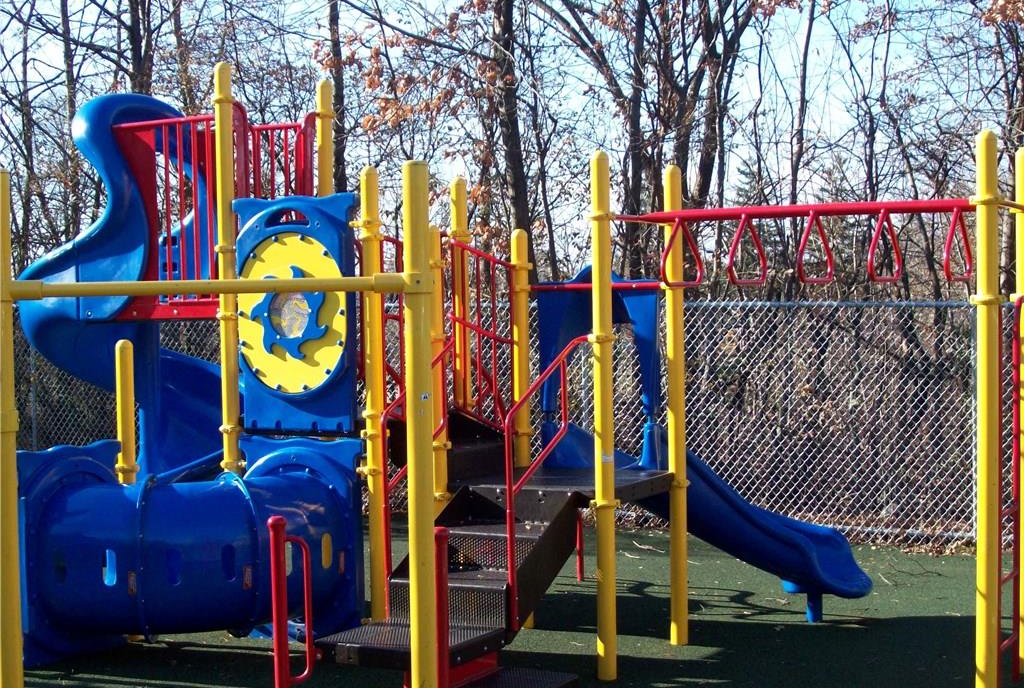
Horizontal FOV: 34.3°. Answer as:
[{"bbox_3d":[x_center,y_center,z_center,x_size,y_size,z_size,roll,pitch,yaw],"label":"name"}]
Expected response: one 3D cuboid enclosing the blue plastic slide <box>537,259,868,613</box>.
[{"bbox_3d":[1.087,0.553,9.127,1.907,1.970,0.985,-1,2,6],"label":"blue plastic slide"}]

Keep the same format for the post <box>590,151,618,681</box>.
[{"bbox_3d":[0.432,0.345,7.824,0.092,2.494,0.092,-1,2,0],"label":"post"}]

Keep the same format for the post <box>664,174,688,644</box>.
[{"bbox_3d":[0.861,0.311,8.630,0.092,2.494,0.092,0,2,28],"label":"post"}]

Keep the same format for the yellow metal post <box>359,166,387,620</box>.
[{"bbox_3d":[-0.701,0.355,8.435,0.090,2.506,0.090,0,2,28],"label":"yellow metal post"}]

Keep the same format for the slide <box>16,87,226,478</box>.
[{"bbox_3d":[-2.193,0.046,10.163,1.950,3.080,1.650,0,2,28],"label":"slide"}]

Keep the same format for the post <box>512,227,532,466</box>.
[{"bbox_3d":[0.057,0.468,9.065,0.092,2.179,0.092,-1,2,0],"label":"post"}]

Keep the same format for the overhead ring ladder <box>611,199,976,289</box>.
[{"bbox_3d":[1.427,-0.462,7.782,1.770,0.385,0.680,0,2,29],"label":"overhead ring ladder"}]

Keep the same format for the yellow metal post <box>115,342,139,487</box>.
[{"bbox_3d":[-2.022,0.790,8.724,0.090,1.647,0.090,0,2,28],"label":"yellow metal post"}]

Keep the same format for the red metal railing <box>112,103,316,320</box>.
[{"bbox_3d":[-1.642,-0.721,9.366,0.860,1.150,0.930,0,2,28],"label":"red metal railing"}]

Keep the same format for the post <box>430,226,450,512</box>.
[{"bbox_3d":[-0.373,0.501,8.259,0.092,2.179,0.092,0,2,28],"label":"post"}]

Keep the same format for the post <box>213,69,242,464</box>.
[{"bbox_3d":[-1.509,0.049,8.854,0.090,3.122,0.090,0,2,28],"label":"post"}]

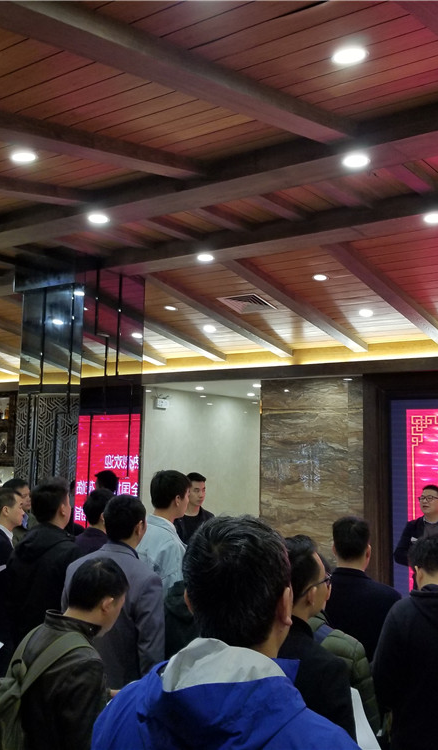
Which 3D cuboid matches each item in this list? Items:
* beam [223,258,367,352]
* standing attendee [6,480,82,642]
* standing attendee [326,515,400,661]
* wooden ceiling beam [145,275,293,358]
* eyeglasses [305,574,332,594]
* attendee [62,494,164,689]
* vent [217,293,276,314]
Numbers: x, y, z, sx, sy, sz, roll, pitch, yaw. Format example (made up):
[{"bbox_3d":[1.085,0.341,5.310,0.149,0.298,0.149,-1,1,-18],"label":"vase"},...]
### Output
[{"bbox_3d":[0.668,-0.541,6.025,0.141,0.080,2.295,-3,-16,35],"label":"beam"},{"bbox_3d":[-0.852,1.387,3.531,0.520,1.776,0.330,-3,-7,38],"label":"standing attendee"},{"bbox_3d":[0.621,1.477,3.468,0.500,1.635,0.300,-1,-6,23],"label":"standing attendee"},{"bbox_3d":[0.038,-0.576,7.232,0.151,0.081,2.428,-3,-17,36],"label":"wooden ceiling beam"},{"bbox_3d":[0.253,0.645,2.300,0.140,0.047,0.145,-4,-7,42],"label":"eyeglasses"},{"bbox_3d":[-0.477,1.394,3.264,0.530,1.722,0.330,-3,-7,38],"label":"attendee"},{"bbox_3d":[0.269,-0.661,6.957,0.420,0.035,0.420,-3,-17,36],"label":"vent"}]

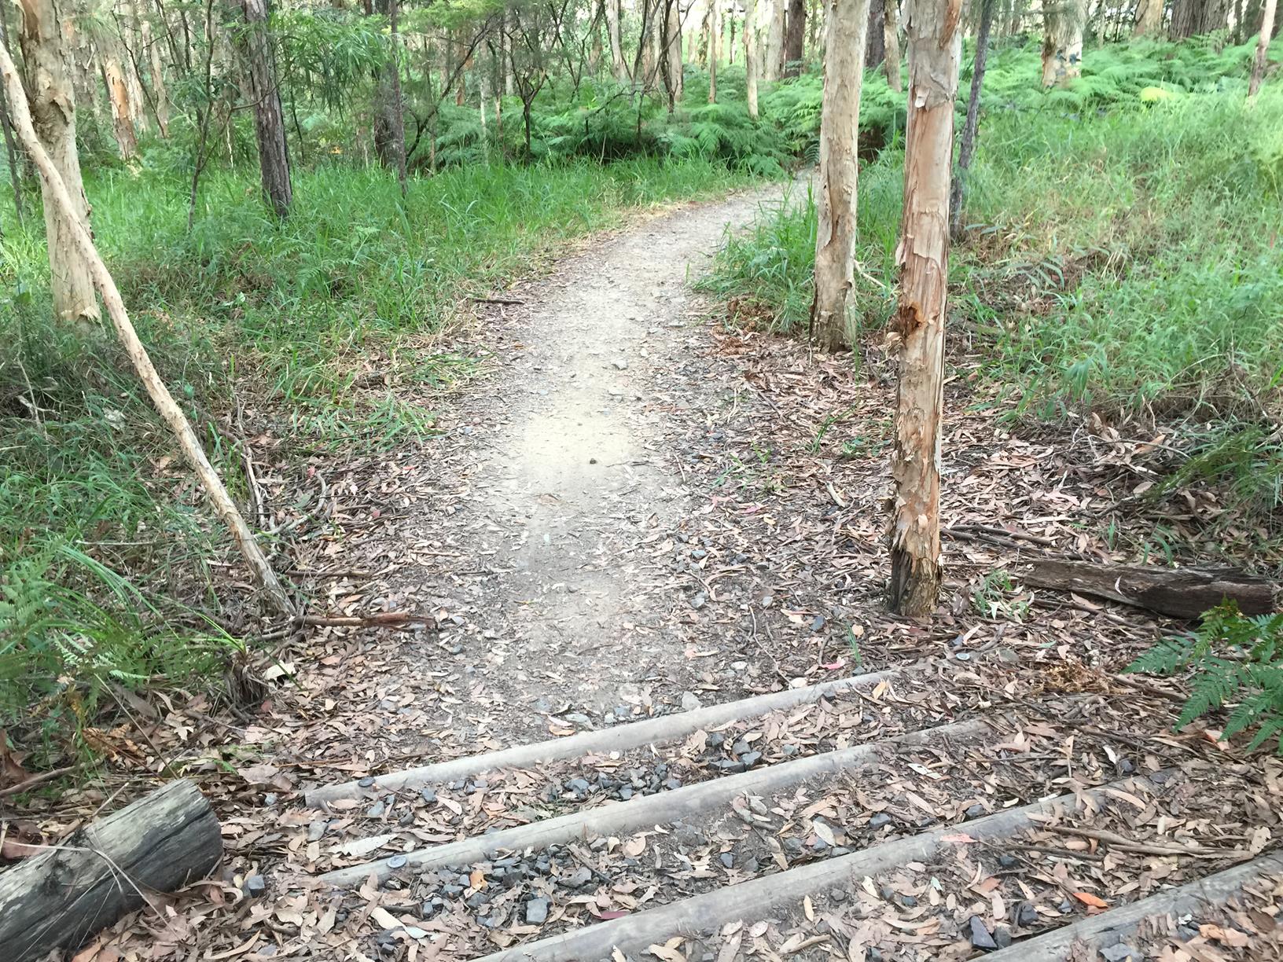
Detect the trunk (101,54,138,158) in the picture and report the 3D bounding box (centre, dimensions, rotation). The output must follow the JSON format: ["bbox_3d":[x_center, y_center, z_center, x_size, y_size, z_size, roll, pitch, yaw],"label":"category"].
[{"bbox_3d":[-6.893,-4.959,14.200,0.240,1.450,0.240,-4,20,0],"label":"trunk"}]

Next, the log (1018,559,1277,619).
[{"bbox_3d":[1.556,0.320,3.340,0.700,0.125,0.135,4,21,13],"label":"log"}]

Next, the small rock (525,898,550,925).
[{"bbox_3d":[-0.200,0.829,2.070,0.046,0.034,0.042,1,20,6],"label":"small rock"}]

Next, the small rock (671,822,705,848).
[{"bbox_3d":[0.097,0.749,2.270,0.066,0.030,0.050,-1,20,0],"label":"small rock"}]

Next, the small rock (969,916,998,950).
[{"bbox_3d":[0.639,0.846,2.010,0.050,0.038,0.050,3,20,11],"label":"small rock"}]

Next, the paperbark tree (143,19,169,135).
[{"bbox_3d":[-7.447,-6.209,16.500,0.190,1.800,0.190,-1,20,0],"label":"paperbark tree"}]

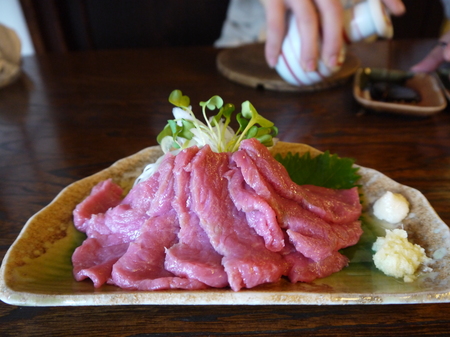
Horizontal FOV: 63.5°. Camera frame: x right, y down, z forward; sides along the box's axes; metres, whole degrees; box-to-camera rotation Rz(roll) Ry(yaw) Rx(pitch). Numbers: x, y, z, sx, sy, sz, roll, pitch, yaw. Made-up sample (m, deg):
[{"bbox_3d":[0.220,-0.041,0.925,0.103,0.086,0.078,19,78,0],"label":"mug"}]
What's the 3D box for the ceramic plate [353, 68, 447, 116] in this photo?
[{"bbox_3d":[0.183,-0.078,0.388,0.086,0.021,0.093,11,37,15],"label":"ceramic plate"}]

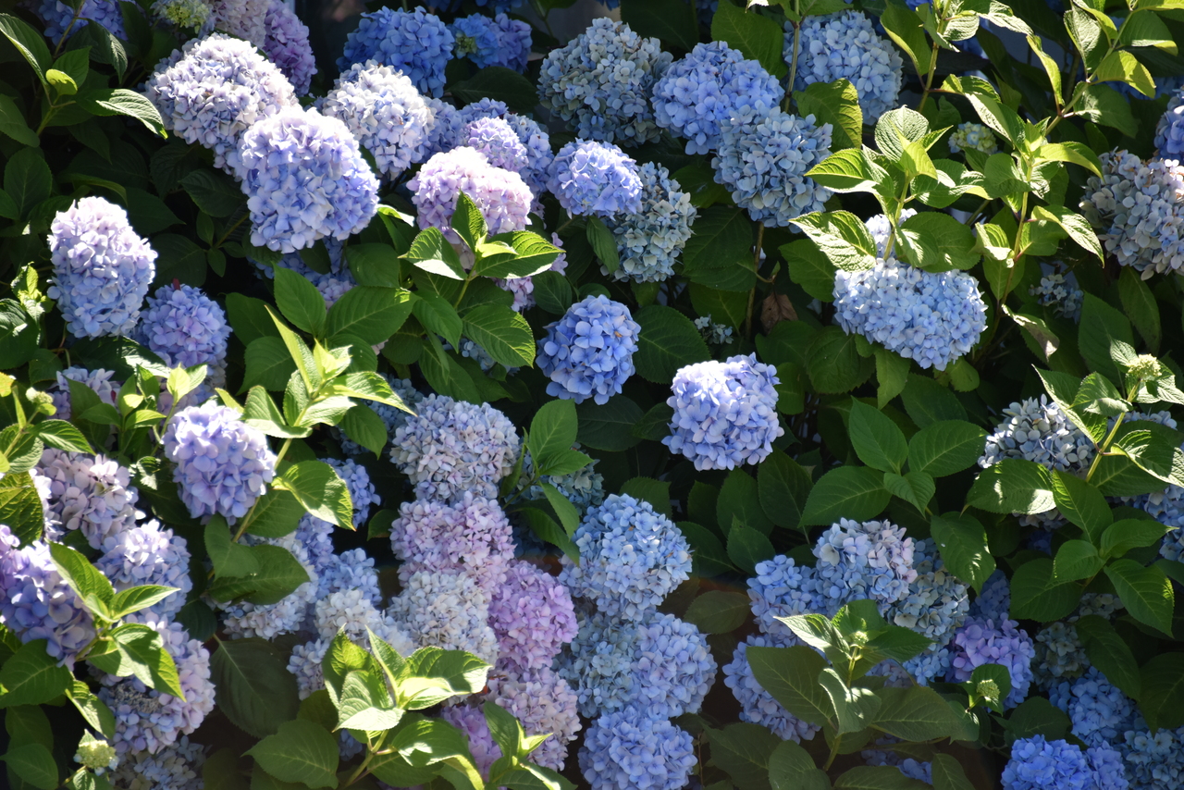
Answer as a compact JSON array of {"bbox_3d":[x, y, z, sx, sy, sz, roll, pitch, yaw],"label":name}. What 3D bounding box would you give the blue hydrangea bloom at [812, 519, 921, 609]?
[{"bbox_3d":[0.349,0.221,12.600,0.135,0.125,0.131,0,10,0],"label":"blue hydrangea bloom"}]

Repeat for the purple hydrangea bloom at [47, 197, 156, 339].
[{"bbox_3d":[-0.631,-0.164,12.700,0.141,0.181,0.141,0,10,0],"label":"purple hydrangea bloom"}]

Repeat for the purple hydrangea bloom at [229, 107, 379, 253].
[{"bbox_3d":[-0.345,-0.259,11.900,0.176,0.174,0.171,0,6,0],"label":"purple hydrangea bloom"}]

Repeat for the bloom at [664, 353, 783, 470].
[{"bbox_3d":[0.160,0.021,11.950,0.146,0.140,0.141,0,6,0],"label":"bloom"}]

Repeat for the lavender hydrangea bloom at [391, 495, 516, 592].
[{"bbox_3d":[-0.183,0.194,12.950,0.165,0.135,0.155,0,7,0],"label":"lavender hydrangea bloom"}]

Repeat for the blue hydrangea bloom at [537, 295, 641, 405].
[{"bbox_3d":[-0.004,-0.058,12.850,0.135,0.142,0.135,0,10,0],"label":"blue hydrangea bloom"}]

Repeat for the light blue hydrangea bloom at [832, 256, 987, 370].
[{"bbox_3d":[0.419,-0.110,13.000,0.203,0.157,0.165,0,7,0],"label":"light blue hydrangea bloom"}]

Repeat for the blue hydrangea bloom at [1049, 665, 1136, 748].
[{"bbox_3d":[0.613,0.383,12.000,0.119,0.110,0.116,0,6,0],"label":"blue hydrangea bloom"}]

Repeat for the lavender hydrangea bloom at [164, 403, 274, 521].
[{"bbox_3d":[-0.480,0.086,12.750,0.147,0.155,0.150,0,7,0],"label":"lavender hydrangea bloom"}]

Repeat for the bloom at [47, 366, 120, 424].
[{"bbox_3d":[-0.612,0.011,11.950,0.112,0.103,0.109,0,6,0],"label":"bloom"}]

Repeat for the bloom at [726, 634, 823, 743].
[{"bbox_3d":[0.224,0.355,11.900,0.129,0.129,0.126,0,6,0],"label":"bloom"}]

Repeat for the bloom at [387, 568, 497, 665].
[{"bbox_3d":[-0.194,0.292,12.900,0.148,0.131,0.150,0,7,0],"label":"bloom"}]

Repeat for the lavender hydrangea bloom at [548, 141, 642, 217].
[{"bbox_3d":[0.004,-0.283,13.000,0.127,0.107,0.125,0,7,0],"label":"lavender hydrangea bloom"}]

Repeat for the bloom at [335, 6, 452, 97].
[{"bbox_3d":[-0.263,-0.457,13.250,0.158,0.128,0.150,0,7,0],"label":"bloom"}]

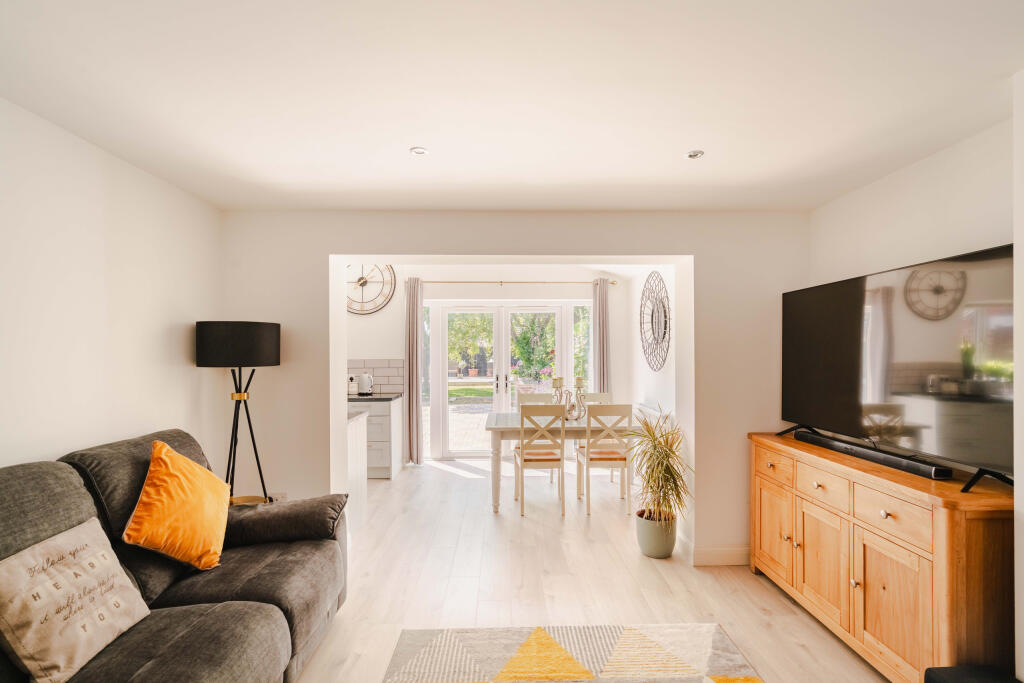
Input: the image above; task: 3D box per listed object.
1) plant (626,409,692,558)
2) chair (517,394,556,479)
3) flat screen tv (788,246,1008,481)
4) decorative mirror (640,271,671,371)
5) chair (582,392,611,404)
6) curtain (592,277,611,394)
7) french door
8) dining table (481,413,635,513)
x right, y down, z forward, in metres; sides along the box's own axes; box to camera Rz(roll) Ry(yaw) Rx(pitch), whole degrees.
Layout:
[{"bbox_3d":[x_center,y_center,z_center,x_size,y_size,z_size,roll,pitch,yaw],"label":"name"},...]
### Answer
[{"bbox_3d":[1.020,0.970,3.190,0.460,1.030,0.450,0,-1,-1],"label":"plant"},{"bbox_3d":[0.270,1.040,4.745,0.440,0.955,0.480,0,-1,-1],"label":"chair"},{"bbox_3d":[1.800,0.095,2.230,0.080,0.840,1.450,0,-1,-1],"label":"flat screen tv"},{"bbox_3d":[1.575,-0.222,5.070,0.050,1.110,1.060,0,-1,-1],"label":"decorative mirror"},{"bbox_3d":[0.905,1.040,4.750,0.440,0.955,0.480,0,-1,-1],"label":"chair"},{"bbox_3d":[1.133,0.367,5.780,0.240,2.340,0.130,0,-1,-1],"label":"curtain"},{"bbox_3d":[-0.060,0.500,5.950,2.200,2.100,0.100,0,-1,-1],"label":"french door"},{"bbox_3d":[0.550,1.131,4.370,1.580,0.760,0.850,0,-1,-1],"label":"dining table"}]

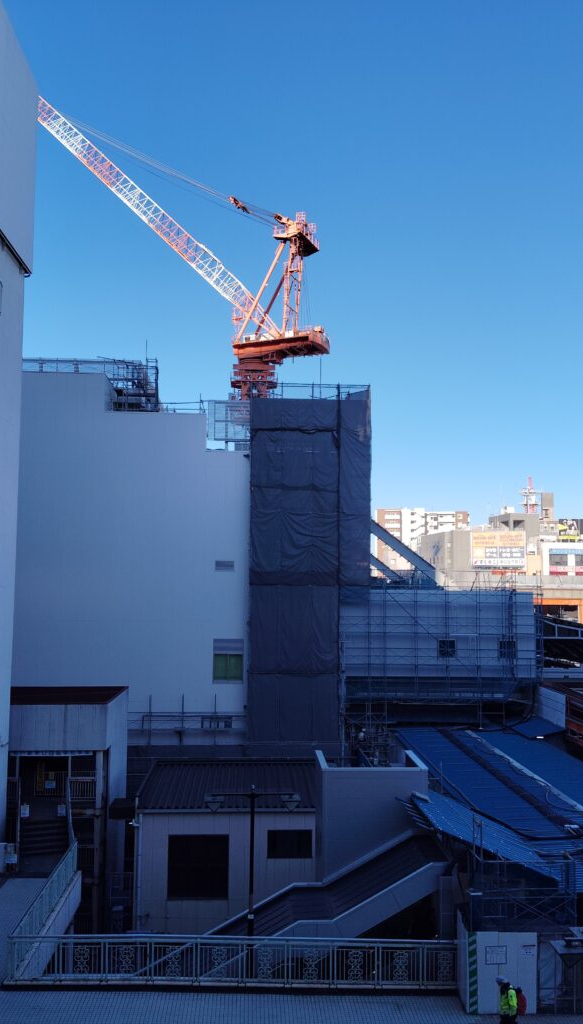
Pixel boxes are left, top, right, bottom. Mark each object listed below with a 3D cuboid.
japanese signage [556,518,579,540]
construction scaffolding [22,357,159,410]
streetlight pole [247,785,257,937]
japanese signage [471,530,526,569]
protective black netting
[{"bbox_3d":[50.571,3.209,152.000,3.836,3.961,0.500,1,-5,-3],"label":"japanese signage"},{"bbox_3d":[-12.970,-8.344,54.300,8.300,3.200,4.000,1,-5,-3],"label":"construction scaffolding"},{"bbox_3d":[-1.230,10.790,25.500,0.200,5.035,0.200,1,-5,-3],"label":"streetlight pole"},{"bbox_3d":[33.928,6.155,136.000,9.057,6.107,0.600,1,-5,-3],"label":"japanese signage"},{"bbox_3d":[1.098,3.237,50.400,7.133,20.964,2.000,1,-5,-3],"label":"protective black netting"}]

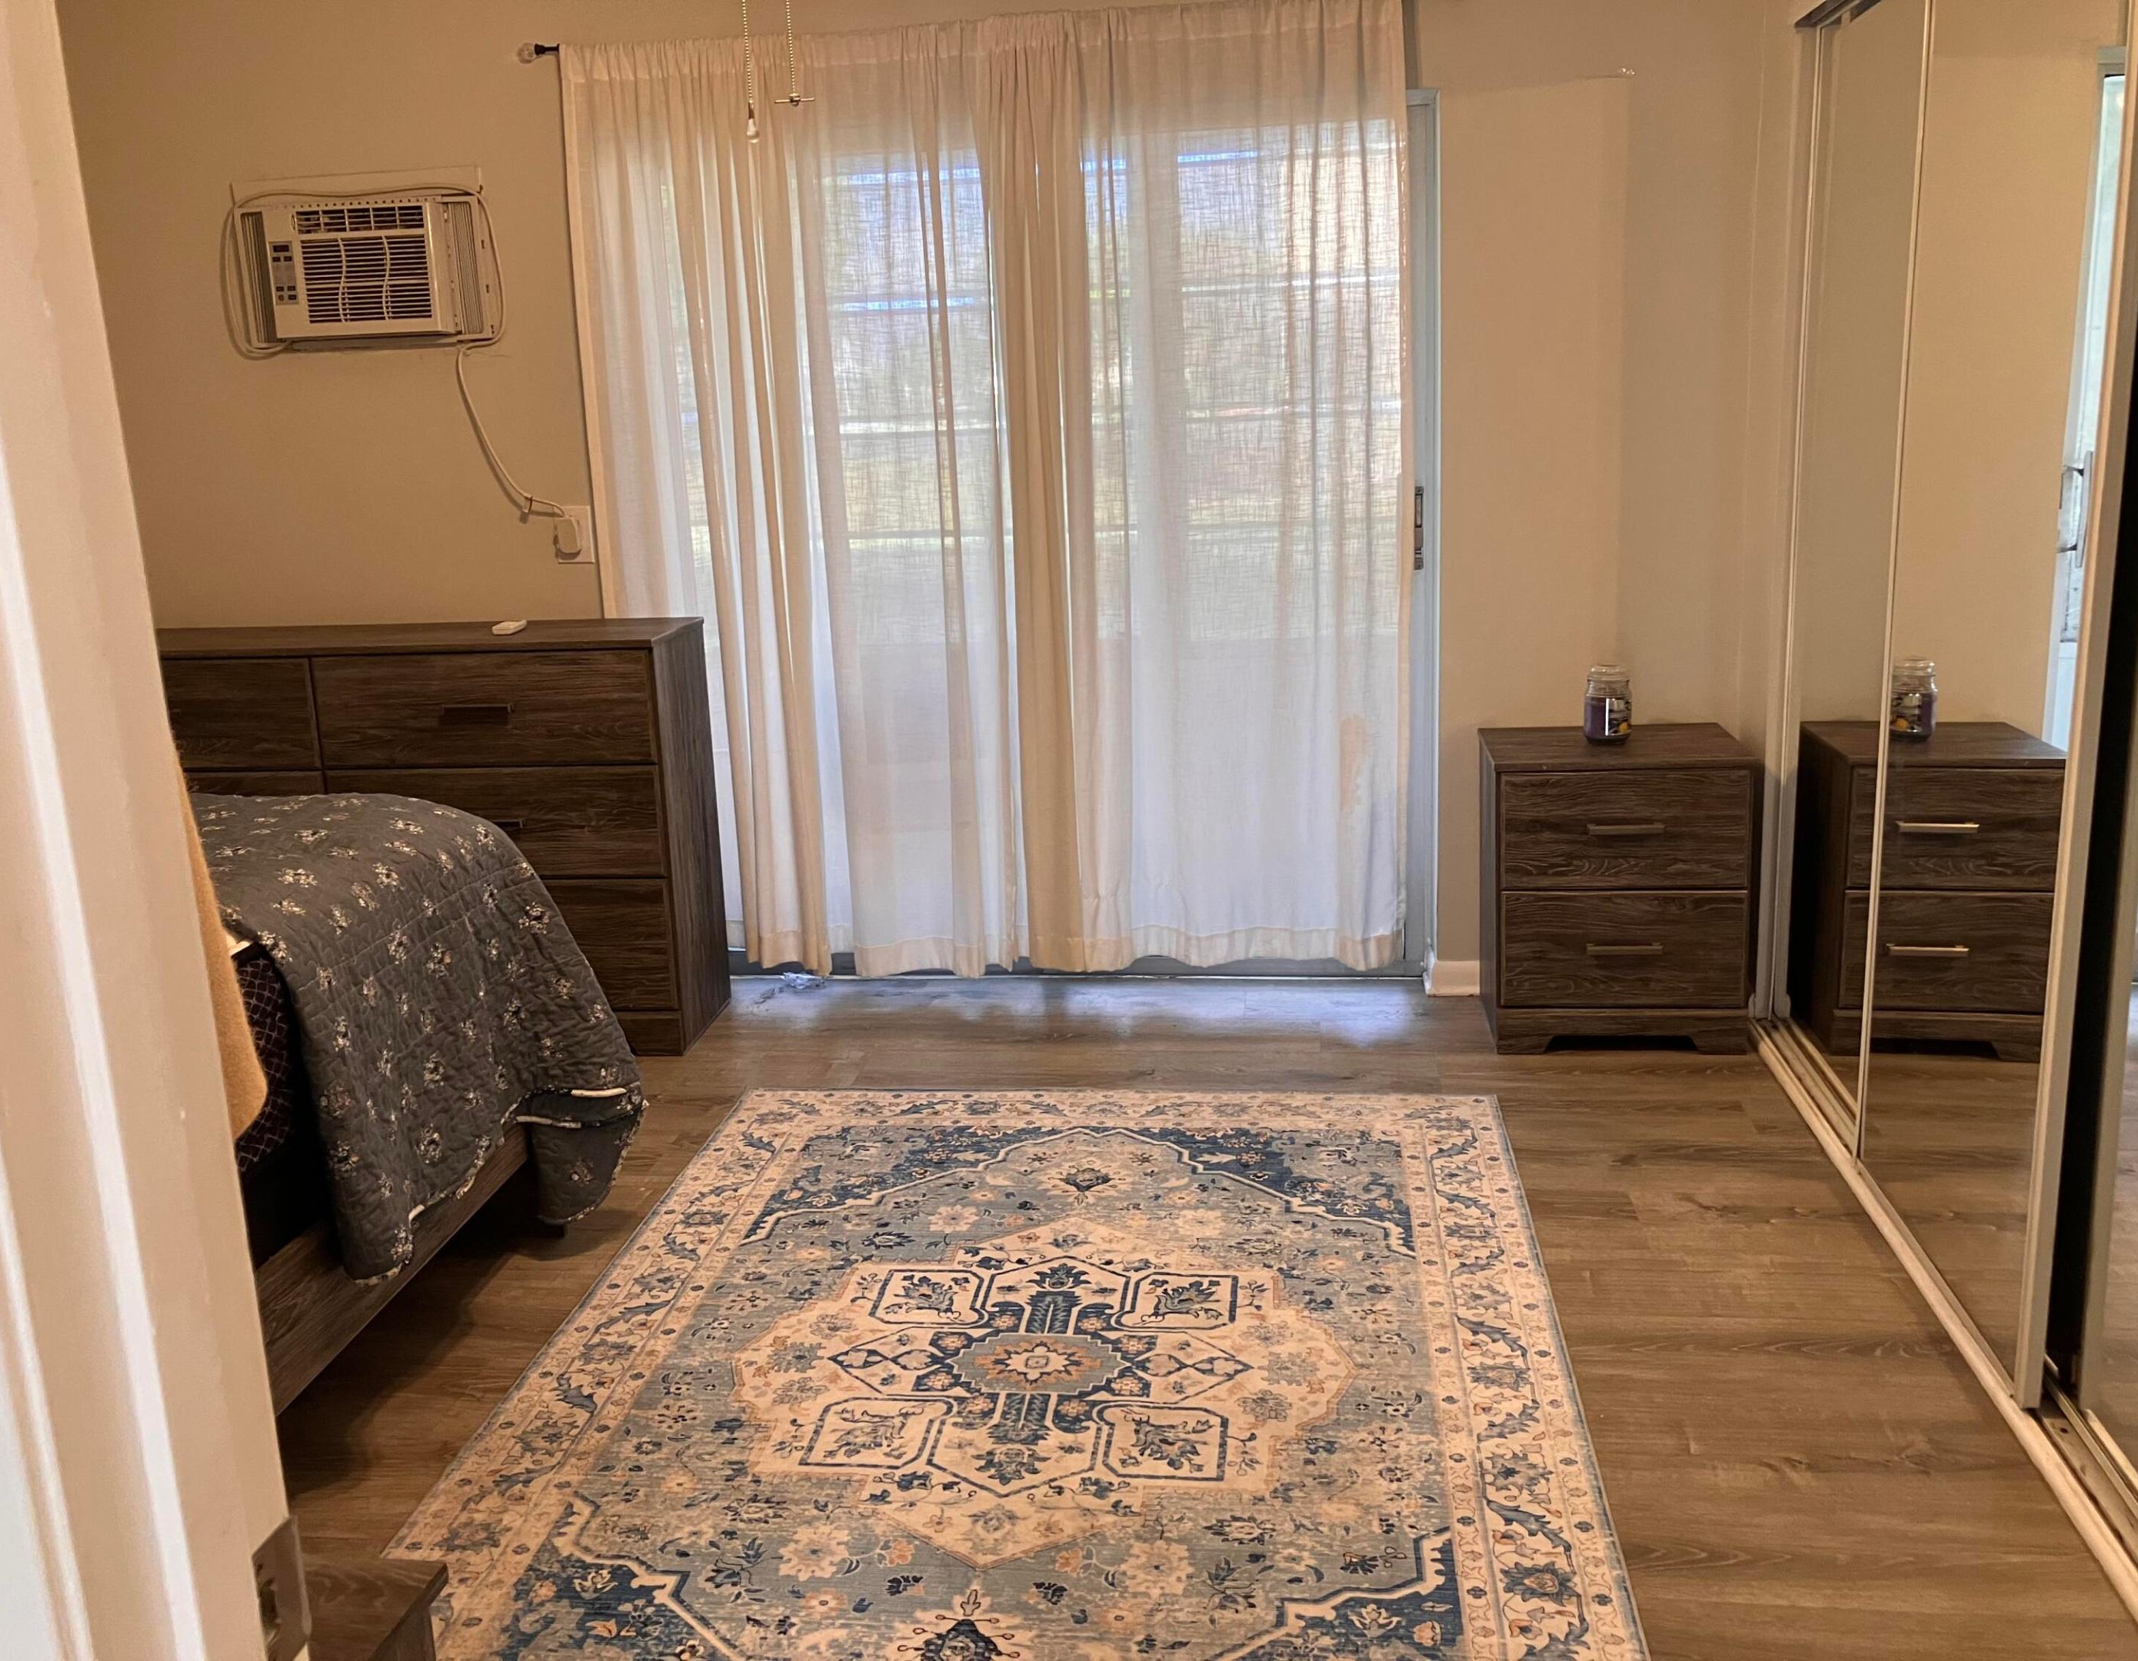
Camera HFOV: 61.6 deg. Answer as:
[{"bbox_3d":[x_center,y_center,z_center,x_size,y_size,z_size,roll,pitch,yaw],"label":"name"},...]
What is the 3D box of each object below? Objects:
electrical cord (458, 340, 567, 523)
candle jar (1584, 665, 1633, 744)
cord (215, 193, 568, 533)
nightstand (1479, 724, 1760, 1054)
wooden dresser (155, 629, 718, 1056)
[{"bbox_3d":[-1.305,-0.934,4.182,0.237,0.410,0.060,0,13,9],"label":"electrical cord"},{"bbox_3d":[1.154,-0.274,3.855,0.104,0.164,0.104,-2,13,1],"label":"candle jar"},{"bbox_3d":[-1.577,-1.089,4.179,0.785,0.780,0.090,0,13,9],"label":"cord"},{"bbox_3d":[1.175,0.123,3.892,0.517,0.628,0.390,-1,13,7],"label":"nightstand"},{"bbox_3d":[-1.620,0.012,4.216,1.540,0.930,0.385,-1,13,8],"label":"wooden dresser"}]

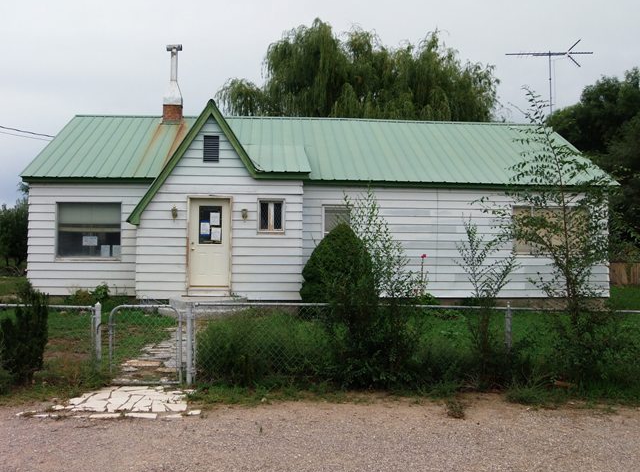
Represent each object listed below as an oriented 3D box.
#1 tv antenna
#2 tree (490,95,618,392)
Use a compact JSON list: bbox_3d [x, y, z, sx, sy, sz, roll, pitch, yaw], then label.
[{"bbox_3d":[7.335,-5.098,19.500,2.750,2.400,1.900,1,-1,0],"label":"tv antenna"},{"bbox_3d":[2.649,0.006,6.950,1.450,3.320,1.300,1,-1,-3],"label":"tree"}]

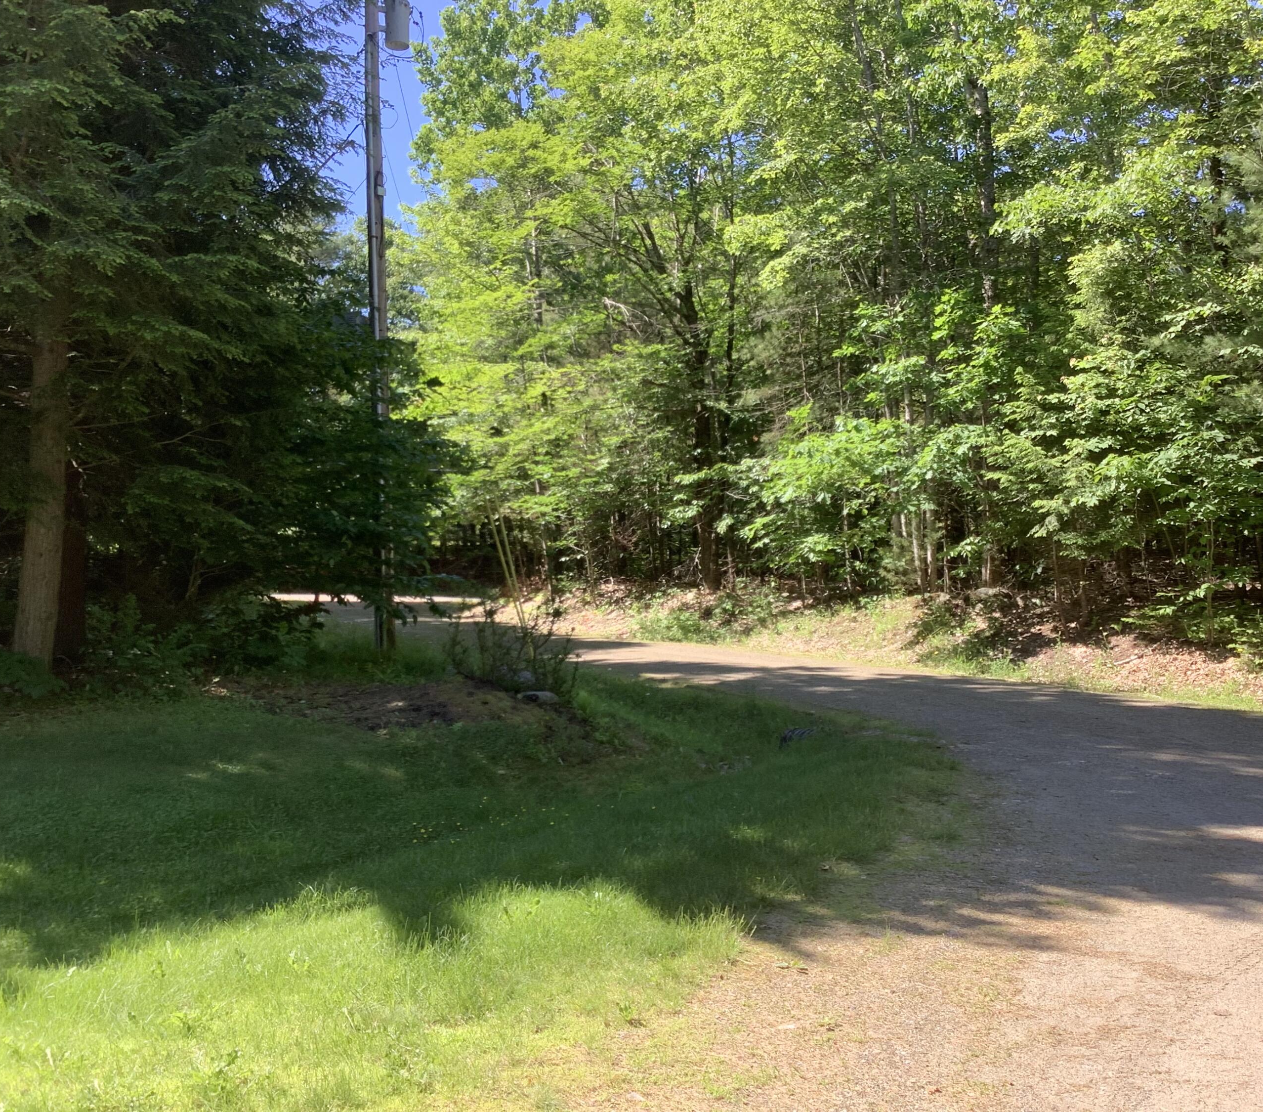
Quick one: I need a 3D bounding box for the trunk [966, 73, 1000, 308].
[{"bbox_3d":[5.815,-6.026,22.000,0.340,3.950,0.300,-4,-1,16],"label":"trunk"}]

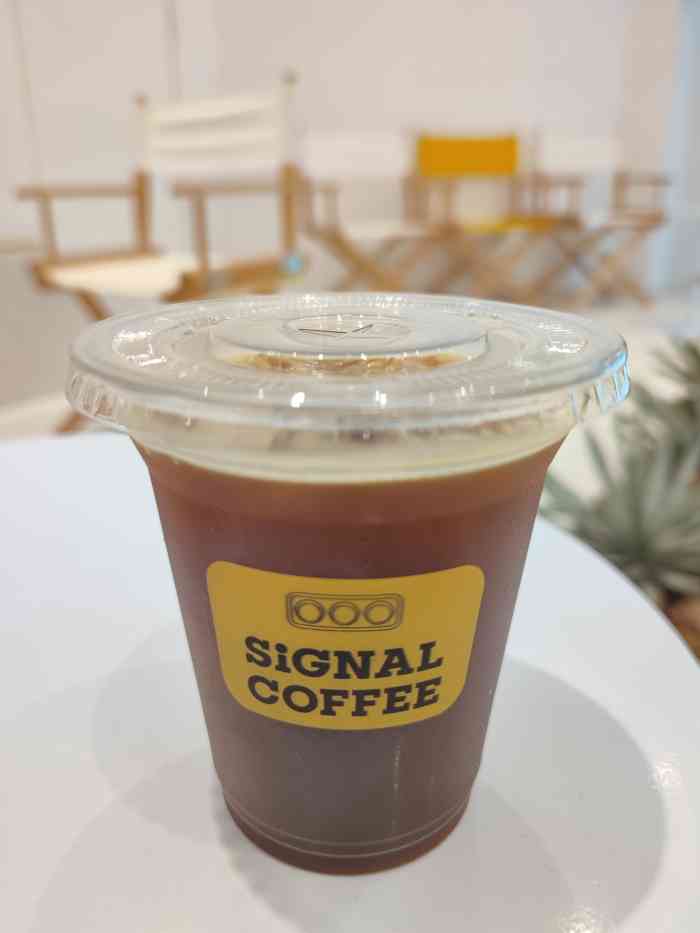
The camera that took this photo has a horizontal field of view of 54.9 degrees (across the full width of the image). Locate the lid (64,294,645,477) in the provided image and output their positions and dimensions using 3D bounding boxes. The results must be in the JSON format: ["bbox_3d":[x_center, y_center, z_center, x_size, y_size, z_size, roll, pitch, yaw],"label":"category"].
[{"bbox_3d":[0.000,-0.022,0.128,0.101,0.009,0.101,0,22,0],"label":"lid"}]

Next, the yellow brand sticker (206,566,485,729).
[{"bbox_3d":[-0.001,0.030,0.114,0.046,0.033,0.008,0,26,0],"label":"yellow brand sticker"}]

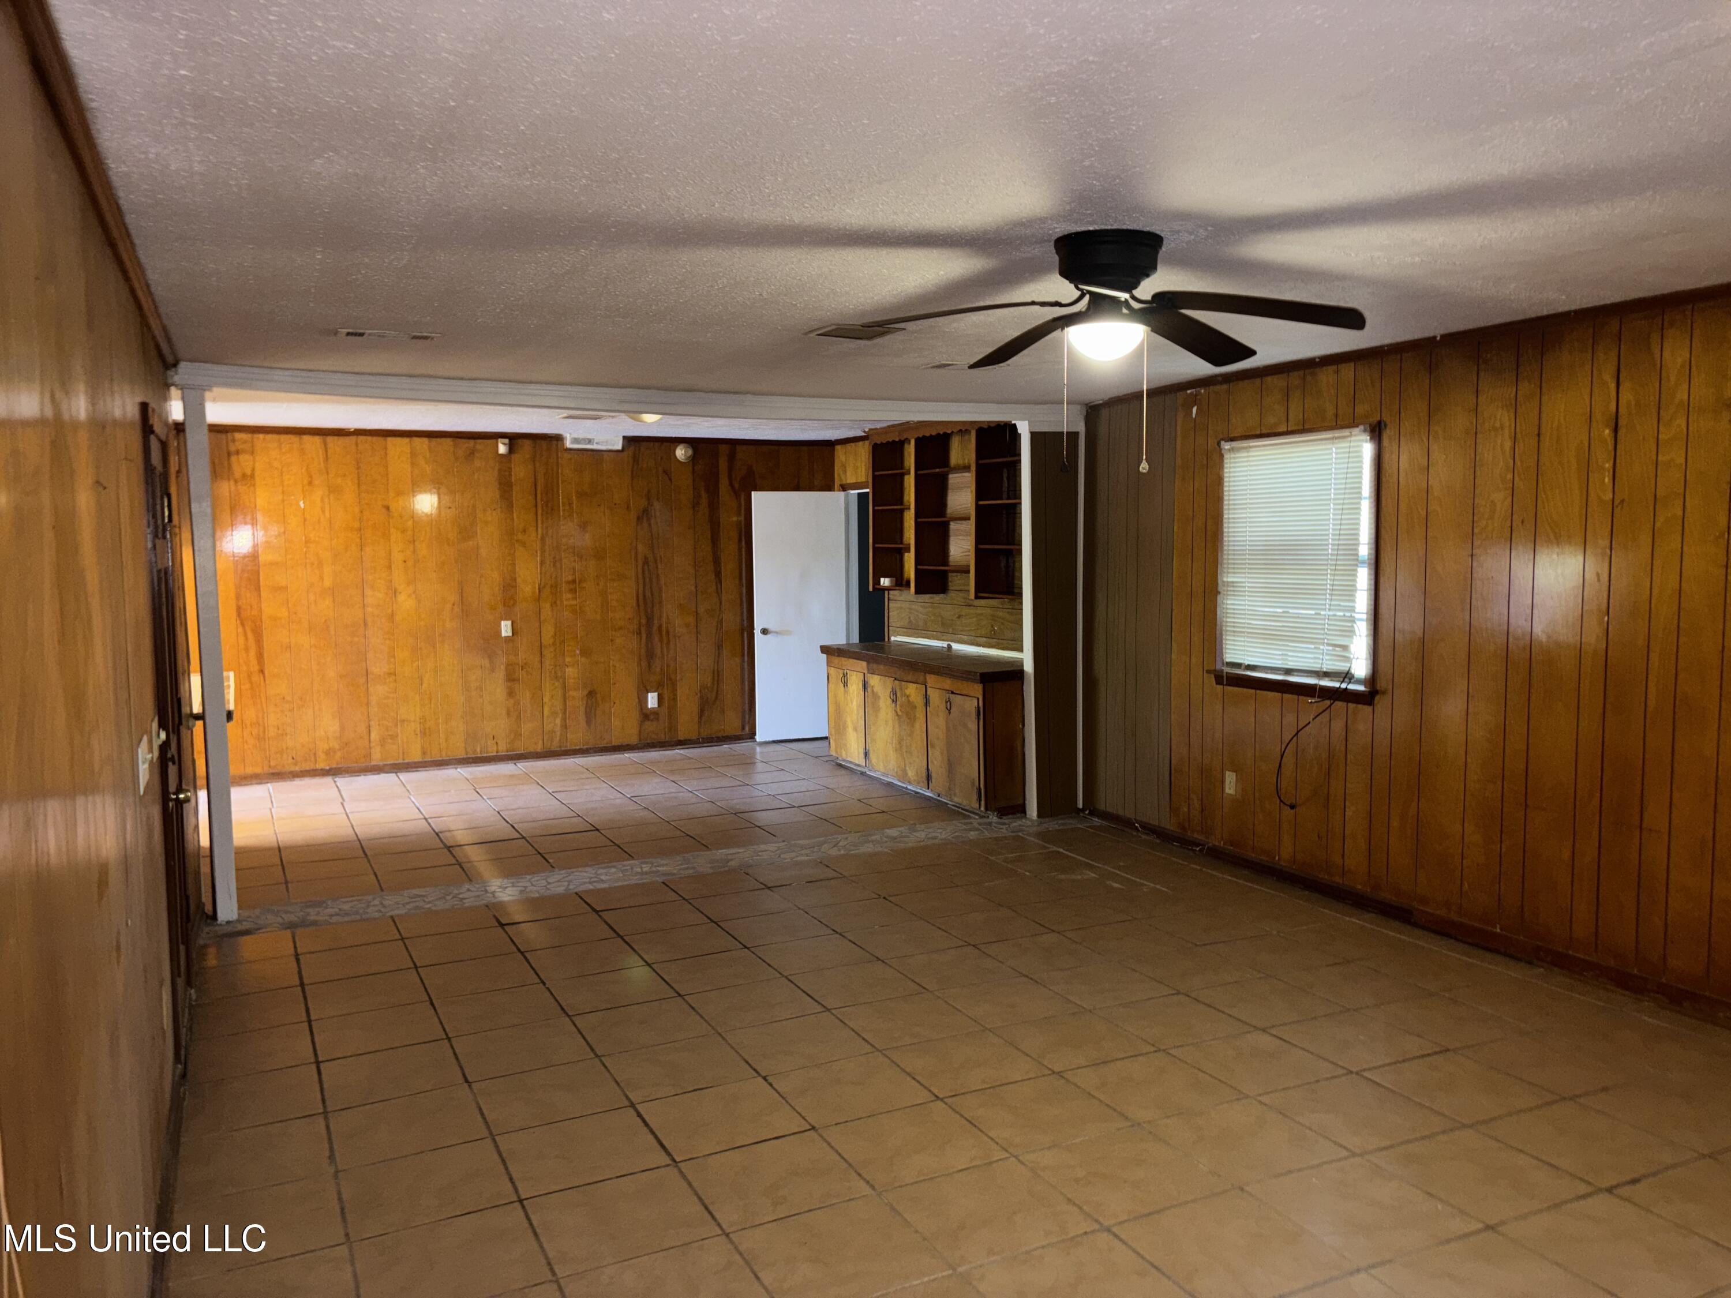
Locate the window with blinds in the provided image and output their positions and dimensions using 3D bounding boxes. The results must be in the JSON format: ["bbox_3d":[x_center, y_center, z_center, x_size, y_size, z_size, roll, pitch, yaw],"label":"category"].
[{"bbox_3d":[1.980,-0.420,6.062,0.100,1.160,0.950,-3,6,-26],"label":"window with blinds"}]

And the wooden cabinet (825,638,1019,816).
[{"bbox_3d":[0.431,0.461,8.672,0.610,0.870,2.130,-3,6,-26],"label":"wooden cabinet"}]

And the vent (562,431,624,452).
[{"bbox_3d":[-2.055,-1.571,9.882,0.450,0.135,0.060,-3,6,-26],"label":"vent"}]

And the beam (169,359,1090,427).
[{"bbox_3d":[-0.879,-1.253,6.574,4.700,0.115,0.130,-3,6,-26],"label":"beam"}]

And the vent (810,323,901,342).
[{"bbox_3d":[-0.040,-1.181,4.864,0.300,0.025,0.300,-3,6,-26],"label":"vent"}]

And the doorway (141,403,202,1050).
[{"bbox_3d":[-2.384,0.284,4.419,0.100,2.090,0.960,-3,6,-26],"label":"doorway"}]

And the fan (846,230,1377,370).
[{"bbox_3d":[0.633,-0.907,3.402,1.280,0.310,1.280,-3,6,-26],"label":"fan"}]

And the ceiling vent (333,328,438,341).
[{"bbox_3d":[-1.748,-1.149,4.761,0.350,0.025,0.180,-3,6,-26],"label":"ceiling vent"}]

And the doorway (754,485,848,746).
[{"bbox_3d":[-0.517,-0.271,10.585,0.820,2.020,0.080,-4,6,-29],"label":"doorway"}]

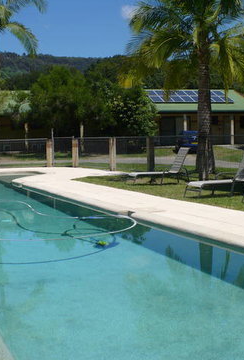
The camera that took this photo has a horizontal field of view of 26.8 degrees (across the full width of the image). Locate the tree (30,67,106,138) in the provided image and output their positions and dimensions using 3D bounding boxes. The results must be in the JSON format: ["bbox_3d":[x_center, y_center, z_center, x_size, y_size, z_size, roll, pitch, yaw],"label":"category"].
[{"bbox_3d":[-3.678,-4.604,33.762,4.800,5.700,4.500,0,4,0],"label":"tree"}]

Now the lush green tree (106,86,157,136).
[{"bbox_3d":[0.611,-3.787,32.816,3.300,4.200,3.100,0,4,0],"label":"lush green tree"}]

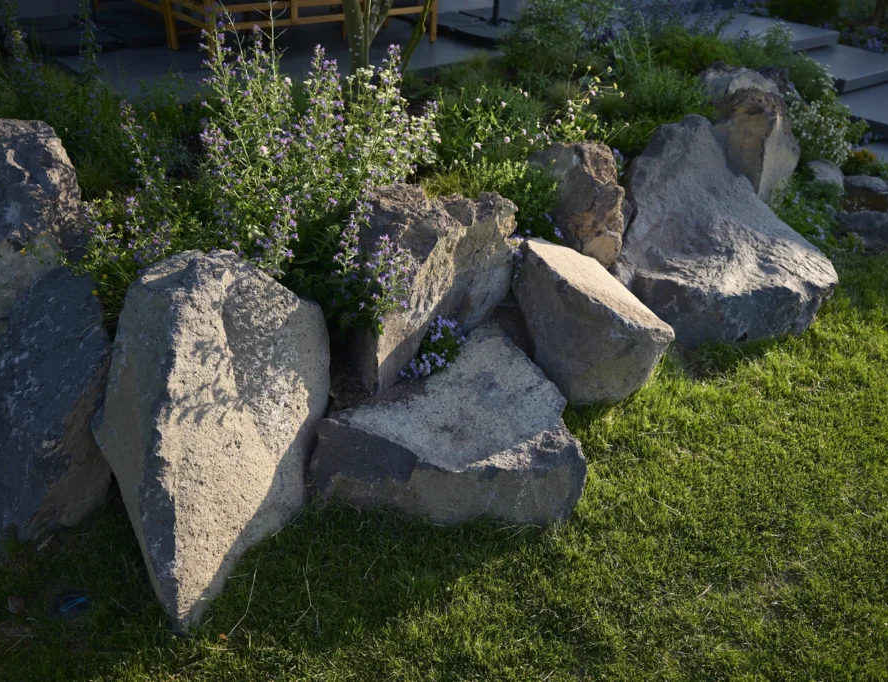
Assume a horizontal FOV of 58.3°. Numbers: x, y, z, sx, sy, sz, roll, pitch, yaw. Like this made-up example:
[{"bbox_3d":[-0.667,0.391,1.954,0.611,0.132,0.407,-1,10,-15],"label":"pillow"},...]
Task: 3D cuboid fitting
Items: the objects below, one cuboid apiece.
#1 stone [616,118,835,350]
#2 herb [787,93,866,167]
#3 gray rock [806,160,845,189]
[{"bbox_3d":[1.130,-0.516,3.381,0.900,0.670,0.920,1,33,0],"label":"stone"},{"bbox_3d":[2.214,-1.227,4.528,0.470,0.400,0.400,14,35,20],"label":"herb"},{"bbox_3d":[2.098,-0.916,4.372,0.220,0.160,0.210,14,35,20],"label":"gray rock"}]

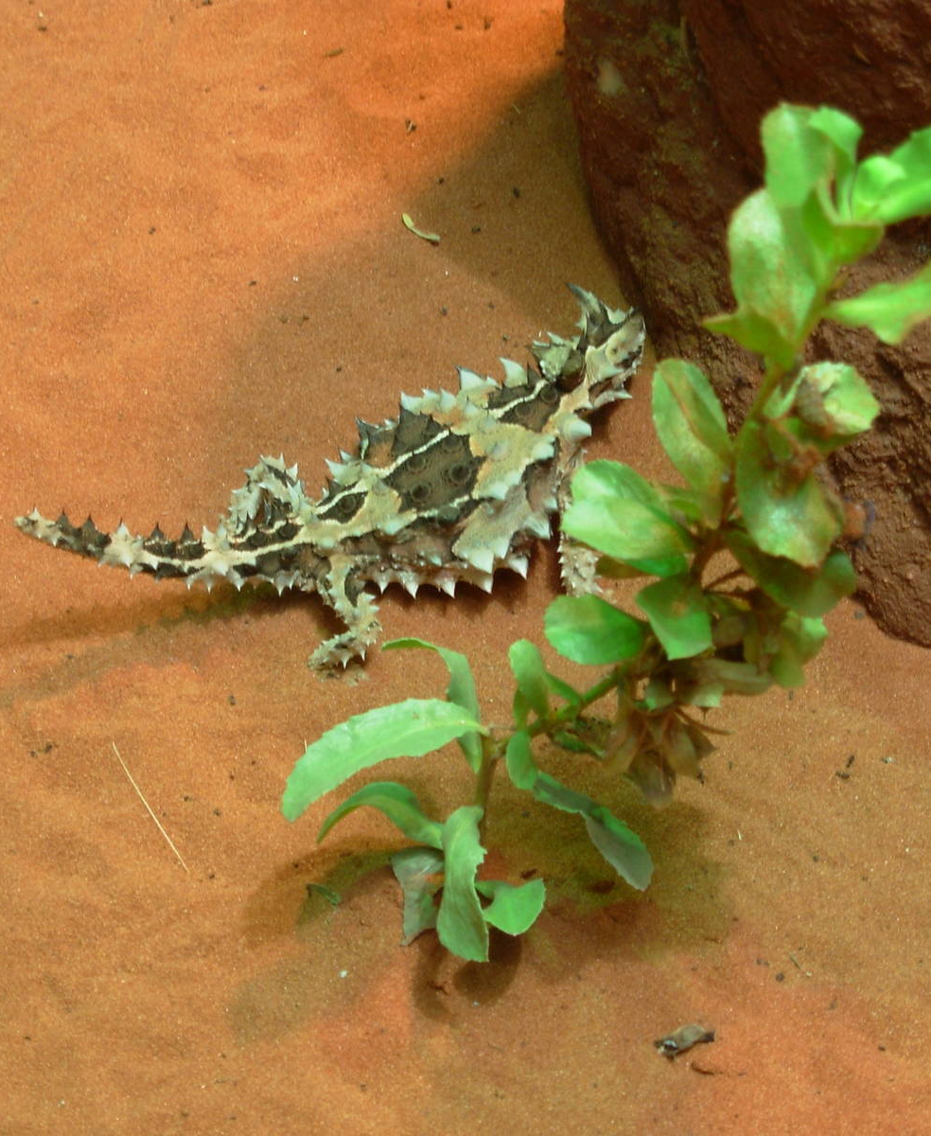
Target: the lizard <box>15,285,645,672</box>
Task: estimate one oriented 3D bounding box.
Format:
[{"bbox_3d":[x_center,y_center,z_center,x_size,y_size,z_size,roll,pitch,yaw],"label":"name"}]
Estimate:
[{"bbox_3d":[-0.022,-0.016,0.849,0.159,0.053,0.059,-19,49,-17],"label":"lizard"}]

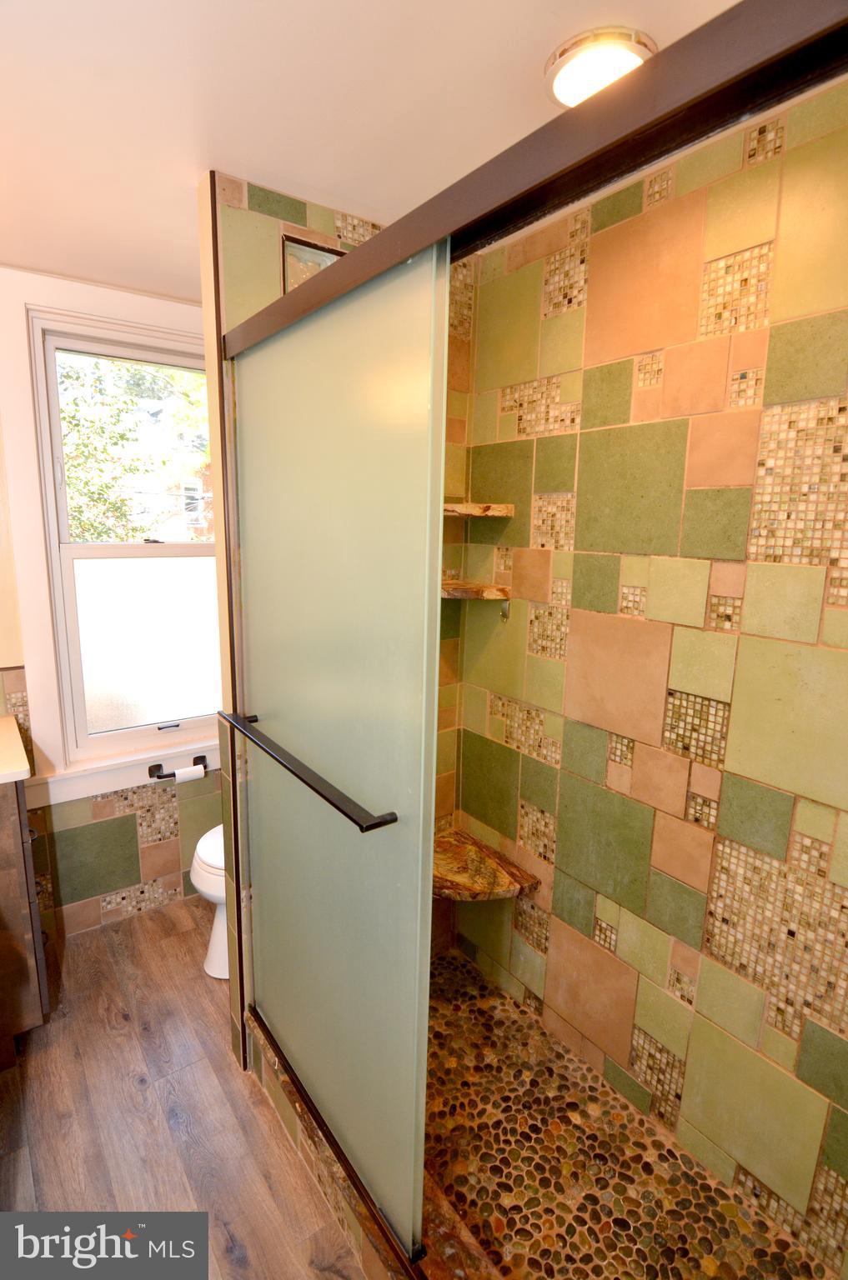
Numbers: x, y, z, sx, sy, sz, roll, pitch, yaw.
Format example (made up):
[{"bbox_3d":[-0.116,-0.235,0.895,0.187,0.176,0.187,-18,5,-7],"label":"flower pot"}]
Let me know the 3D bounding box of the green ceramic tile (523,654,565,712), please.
[{"bbox_3d":[0.365,0.131,1.697,0.010,0.150,0.150,-6,12,-35],"label":"green ceramic tile"}]

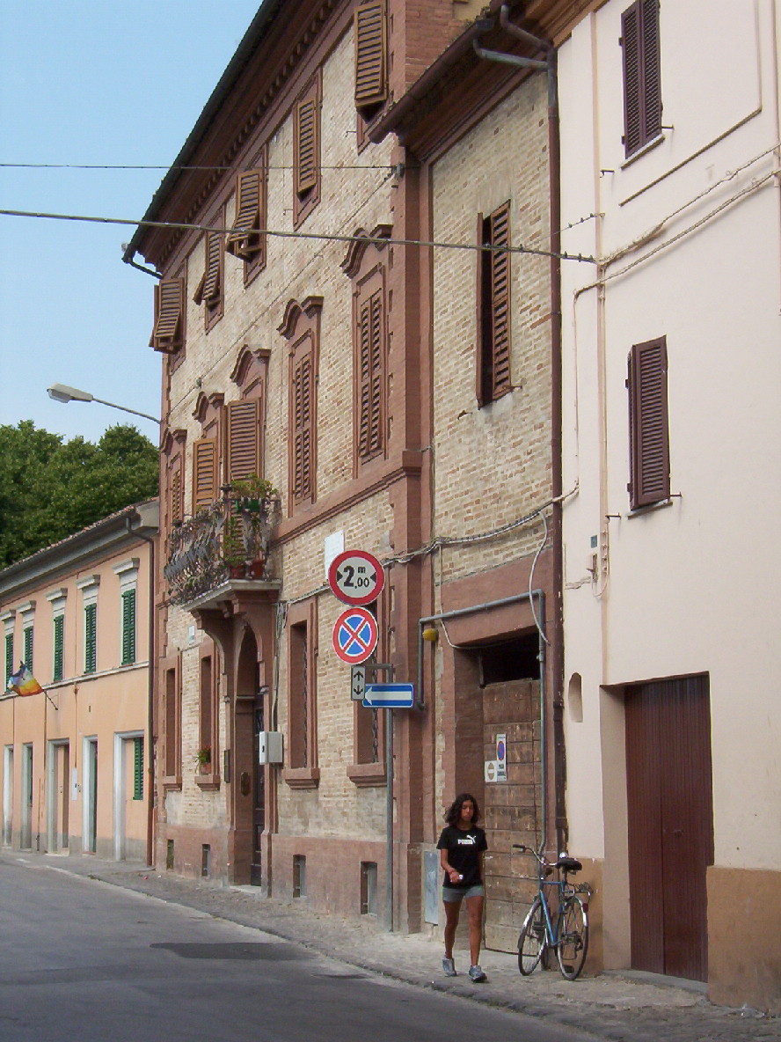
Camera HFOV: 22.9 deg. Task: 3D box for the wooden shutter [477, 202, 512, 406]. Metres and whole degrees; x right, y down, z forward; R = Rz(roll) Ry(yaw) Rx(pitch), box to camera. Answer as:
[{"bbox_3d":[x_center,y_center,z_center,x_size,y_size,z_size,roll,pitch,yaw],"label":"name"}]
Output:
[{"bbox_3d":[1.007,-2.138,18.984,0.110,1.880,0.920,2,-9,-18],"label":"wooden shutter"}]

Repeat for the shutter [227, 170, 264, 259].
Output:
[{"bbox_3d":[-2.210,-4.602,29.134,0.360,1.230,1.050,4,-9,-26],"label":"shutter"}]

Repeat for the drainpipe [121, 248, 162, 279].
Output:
[{"bbox_3d":[-4.697,-4.843,36.606,0.800,0.580,0.140,3,-9,-16],"label":"drainpipe"}]

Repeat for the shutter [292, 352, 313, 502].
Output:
[{"bbox_3d":[-1.180,-1.229,25.795,0.070,1.940,1.050,2,-8,-16],"label":"shutter"}]

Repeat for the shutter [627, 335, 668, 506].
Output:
[{"bbox_3d":[2.029,-0.792,15.629,0.140,1.340,0.740,4,-9,-28],"label":"shutter"}]

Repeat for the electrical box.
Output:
[{"bbox_3d":[-1.574,3.022,25.748,0.260,0.410,0.420,3,-9,-16],"label":"electrical box"}]

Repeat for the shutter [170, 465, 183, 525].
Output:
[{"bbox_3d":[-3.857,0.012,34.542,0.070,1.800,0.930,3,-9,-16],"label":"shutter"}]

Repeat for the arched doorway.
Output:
[{"bbox_3d":[-1.879,3.295,27.419,0.400,3.800,1.850,3,-9,-16],"label":"arched doorway"}]

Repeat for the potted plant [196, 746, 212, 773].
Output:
[{"bbox_3d":[-3.037,3.928,31.597,0.300,0.460,0.320,2,-8,-16],"label":"potted plant"}]

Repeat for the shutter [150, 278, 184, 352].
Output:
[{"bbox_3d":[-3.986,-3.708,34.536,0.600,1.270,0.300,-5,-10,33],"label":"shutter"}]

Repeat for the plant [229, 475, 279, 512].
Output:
[{"bbox_3d":[-1.905,-0.356,26.569,0.680,0.500,0.400,3,-9,-16],"label":"plant"}]

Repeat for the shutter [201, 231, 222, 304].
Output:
[{"bbox_3d":[-2.934,-4.144,31.453,0.120,1.240,0.460,6,-10,-33],"label":"shutter"}]

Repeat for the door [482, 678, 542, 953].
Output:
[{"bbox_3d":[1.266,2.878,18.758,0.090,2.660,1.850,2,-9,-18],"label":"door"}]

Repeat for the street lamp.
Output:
[{"bbox_3d":[-5.371,-2.210,36.444,2.400,0.750,0.300,3,-9,-16],"label":"street lamp"}]

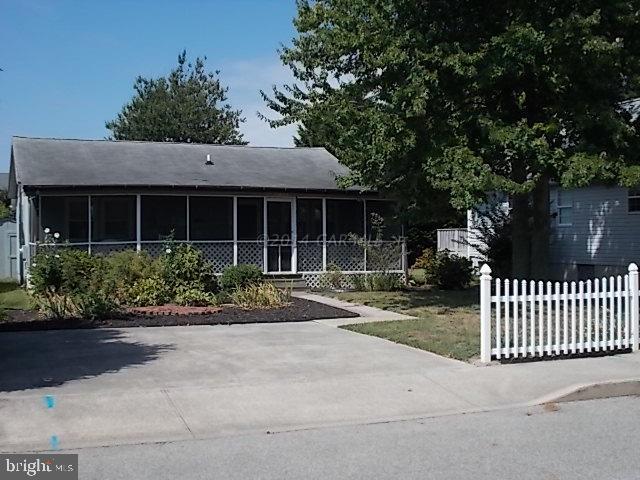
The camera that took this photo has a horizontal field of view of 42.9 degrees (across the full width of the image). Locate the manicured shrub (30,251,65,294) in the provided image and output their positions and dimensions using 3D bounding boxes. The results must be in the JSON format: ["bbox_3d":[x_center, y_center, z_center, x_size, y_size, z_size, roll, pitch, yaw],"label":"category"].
[{"bbox_3d":[-6.163,0.744,18.400,0.769,1.013,0.850,0,0,-18],"label":"manicured shrub"}]

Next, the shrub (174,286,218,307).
[{"bbox_3d":[-2.566,1.173,16.900,0.914,0.414,0.750,0,0,-18],"label":"shrub"}]

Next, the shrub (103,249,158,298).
[{"bbox_3d":[-4.215,0.761,18.000,1.195,1.058,1.100,0,0,-18],"label":"shrub"}]

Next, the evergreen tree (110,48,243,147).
[{"bbox_3d":[-6.527,-3.600,37.000,6.400,10.000,6.400,0,0,-22],"label":"evergreen tree"}]

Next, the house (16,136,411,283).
[{"bbox_3d":[-3.618,-0.785,25.315,11.000,4.290,7.700,0,0,-22],"label":"house"}]

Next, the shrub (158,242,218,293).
[{"bbox_3d":[-2.942,0.668,18.200,1.342,1.224,1.200,0,0,-18],"label":"shrub"}]

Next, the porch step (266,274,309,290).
[{"bbox_3d":[-0.948,1.155,22.358,1.200,0.370,0.560,0,0,-22],"label":"porch step"}]

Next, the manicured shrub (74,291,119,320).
[{"bbox_3d":[-4.066,1.174,14.800,0.800,0.511,0.750,0,0,-18],"label":"manicured shrub"}]

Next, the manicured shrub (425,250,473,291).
[{"bbox_3d":[3.598,0.835,22.600,1.350,1.080,1.250,0,0,0],"label":"manicured shrub"}]

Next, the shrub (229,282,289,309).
[{"bbox_3d":[-1.302,1.165,17.800,1.280,0.500,1.100,0,0,-22],"label":"shrub"}]

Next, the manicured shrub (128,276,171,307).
[{"bbox_3d":[-3.563,1.066,17.000,0.878,0.607,0.800,0,0,-18],"label":"manicured shrub"}]

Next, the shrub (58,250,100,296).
[{"bbox_3d":[-5.676,0.770,19.200,1.000,1.100,1.000,0,0,-22],"label":"shrub"}]

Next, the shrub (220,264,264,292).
[{"bbox_3d":[-2.020,1.010,21.200,1.120,0.720,1.080,0,0,0],"label":"shrub"}]

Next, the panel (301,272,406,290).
[{"bbox_3d":[1.000,1.195,23.350,3.100,0.500,0.050,0,0,-18],"label":"panel"}]

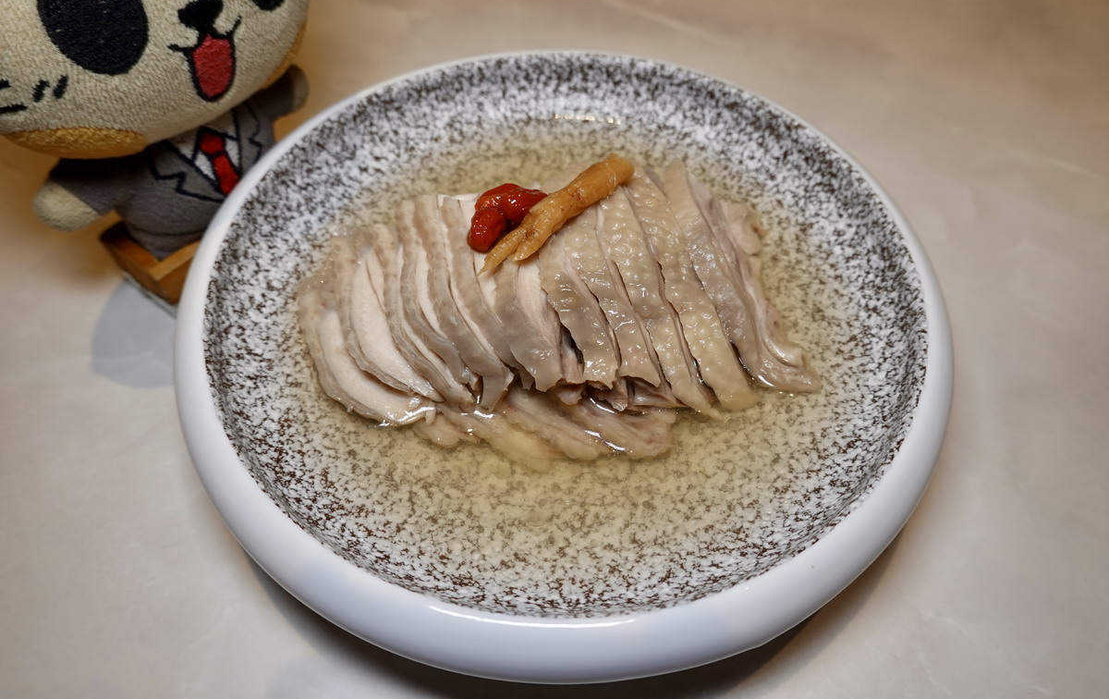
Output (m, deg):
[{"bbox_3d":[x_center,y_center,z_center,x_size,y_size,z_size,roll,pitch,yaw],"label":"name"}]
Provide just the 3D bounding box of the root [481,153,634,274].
[{"bbox_3d":[0.001,-0.047,0.256,0.014,0.011,0.073,38,64,23],"label":"root"}]

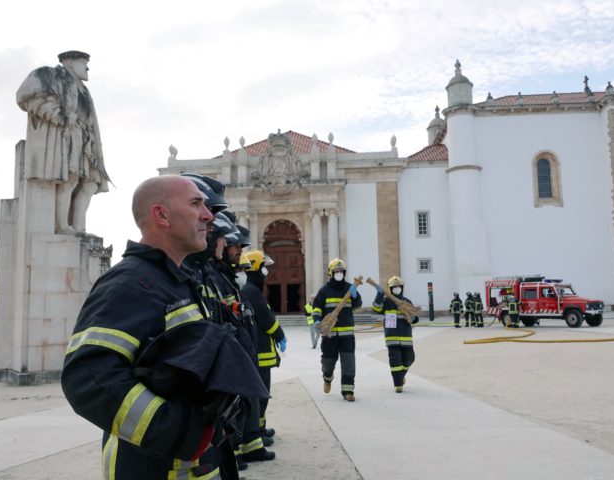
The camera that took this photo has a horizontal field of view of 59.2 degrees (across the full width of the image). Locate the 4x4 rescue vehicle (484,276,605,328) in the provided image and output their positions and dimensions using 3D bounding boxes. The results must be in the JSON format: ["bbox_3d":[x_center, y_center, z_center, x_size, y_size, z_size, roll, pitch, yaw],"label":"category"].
[{"bbox_3d":[11.288,2.944,25.770,1.830,2.360,5.100,3,-8,-34],"label":"4x4 rescue vehicle"}]

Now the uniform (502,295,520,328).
[{"bbox_3d":[9.776,3.371,25.752,0.640,1.600,0.480,-5,-8,30],"label":"uniform"}]

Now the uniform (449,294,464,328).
[{"bbox_3d":[7.281,3.473,26.300,0.640,1.680,0.380,-2,-7,6],"label":"uniform"}]

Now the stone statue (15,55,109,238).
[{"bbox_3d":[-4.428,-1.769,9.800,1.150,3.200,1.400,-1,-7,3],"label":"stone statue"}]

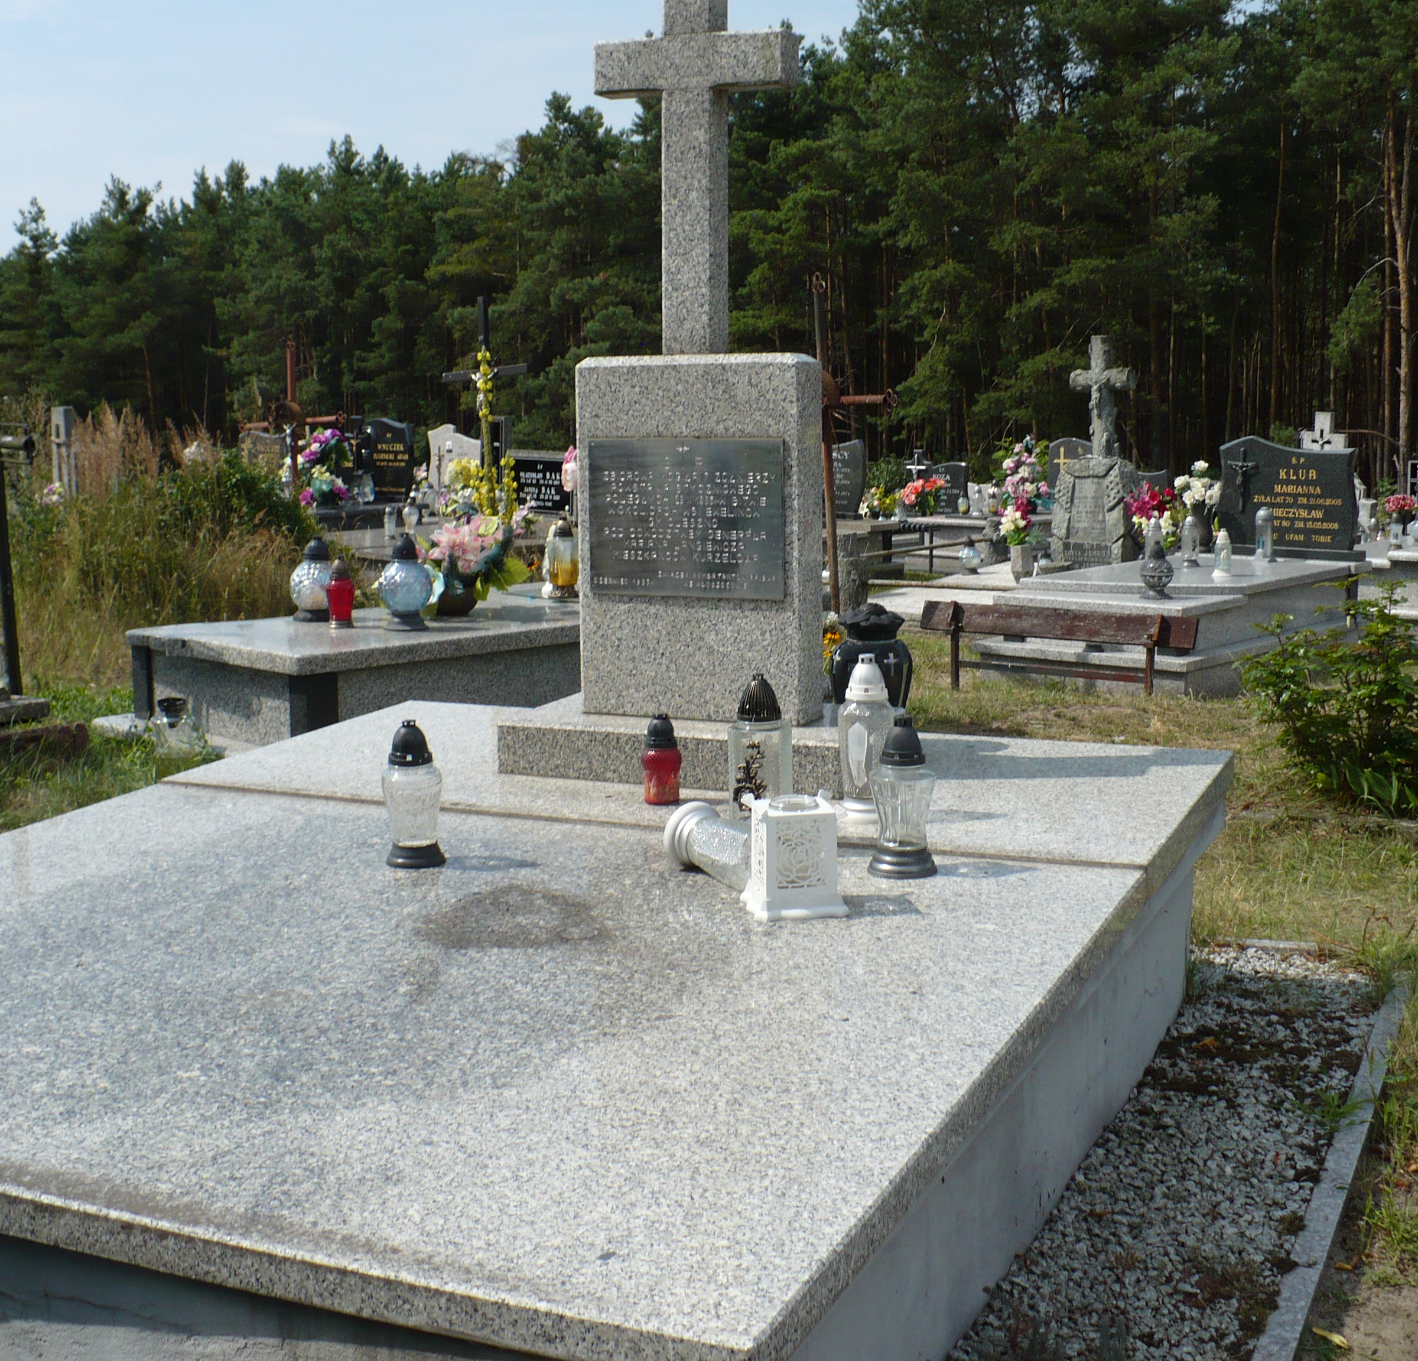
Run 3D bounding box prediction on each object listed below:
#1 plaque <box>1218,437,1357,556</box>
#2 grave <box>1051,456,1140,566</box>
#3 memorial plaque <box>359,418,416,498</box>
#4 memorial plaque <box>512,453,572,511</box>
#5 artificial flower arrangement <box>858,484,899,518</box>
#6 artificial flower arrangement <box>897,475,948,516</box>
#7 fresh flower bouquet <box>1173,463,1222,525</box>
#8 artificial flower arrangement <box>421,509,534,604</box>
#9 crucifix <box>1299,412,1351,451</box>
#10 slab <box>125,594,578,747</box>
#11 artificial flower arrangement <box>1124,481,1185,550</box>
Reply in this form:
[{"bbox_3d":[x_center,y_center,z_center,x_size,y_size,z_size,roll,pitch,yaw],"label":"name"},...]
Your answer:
[{"bbox_3d":[3.452,-1.107,11.563,0.800,0.680,0.100,7,11,39],"label":"plaque"},{"bbox_3d":[2.295,-0.996,11.500,0.470,0.650,0.250,8,13,42],"label":"grave"},{"bbox_3d":[-2.670,-1.829,16.200,0.620,0.720,0.100,7,11,43],"label":"memorial plaque"},{"bbox_3d":[-1.199,-1.417,13.900,0.570,0.420,0.060,8,13,44],"label":"memorial plaque"},{"bbox_3d":[1.118,-1.183,12.800,0.250,0.215,0.200,8,13,42],"label":"artificial flower arrangement"},{"bbox_3d":[1.562,-1.349,14.200,0.370,0.310,0.300,6,10,40],"label":"artificial flower arrangement"},{"bbox_3d":[2.960,-1.130,11.755,0.280,0.380,0.260,7,11,39],"label":"fresh flower bouquet"},{"bbox_3d":[-1.096,-0.582,9.198,0.500,0.420,0.440,7,11,39],"label":"artificial flower arrangement"},{"bbox_3d":[4.758,-1.825,15.000,0.340,0.550,0.100,6,10,40],"label":"crucifix"},{"bbox_3d":[-1.033,-0.054,7.718,1.190,0.374,2.150,7,11,44],"label":"slab"},{"bbox_3d":[2.724,-1.006,11.871,0.330,0.390,0.290,7,11,39],"label":"artificial flower arrangement"}]

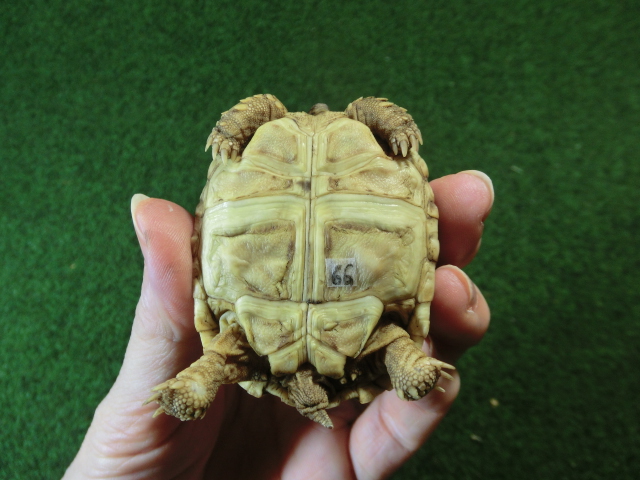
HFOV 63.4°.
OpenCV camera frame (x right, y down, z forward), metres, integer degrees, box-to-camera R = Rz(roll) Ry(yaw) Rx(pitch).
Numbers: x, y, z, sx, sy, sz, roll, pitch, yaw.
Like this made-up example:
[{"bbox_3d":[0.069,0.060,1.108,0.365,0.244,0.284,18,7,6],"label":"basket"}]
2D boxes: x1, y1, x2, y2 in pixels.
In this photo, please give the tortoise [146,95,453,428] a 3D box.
[{"bbox_3d":[-0.005,0.005,0.136,0.073,0.039,0.083,2,90,0],"label":"tortoise"}]

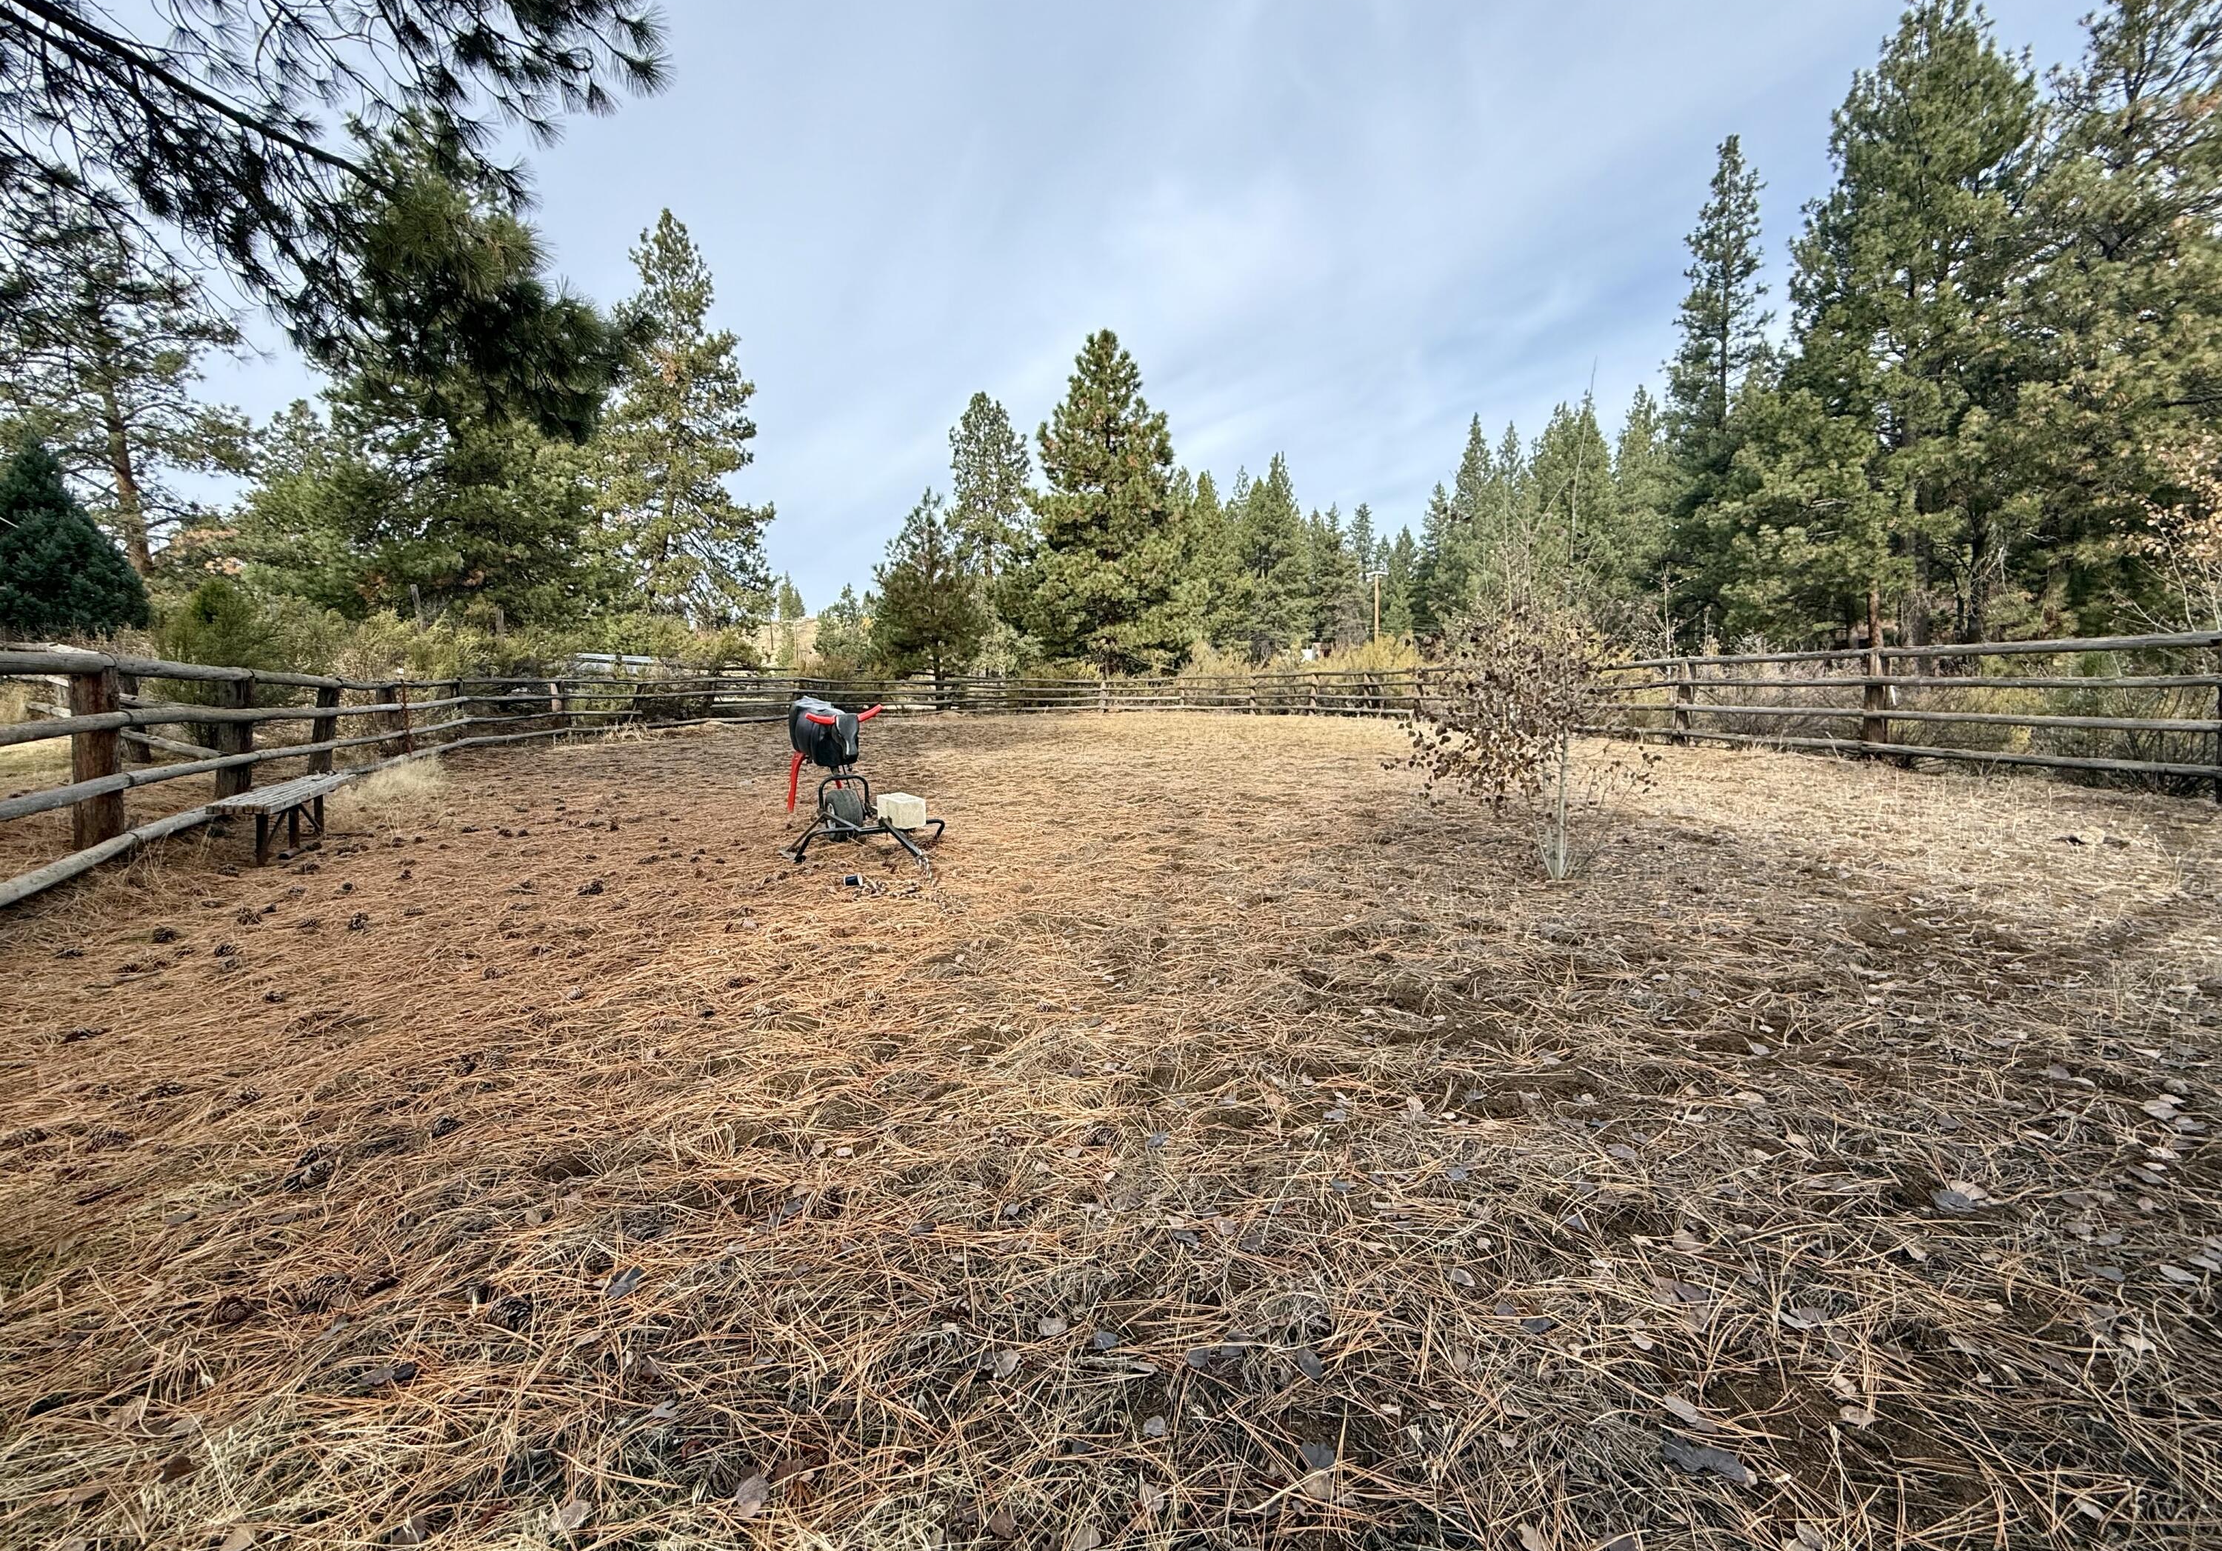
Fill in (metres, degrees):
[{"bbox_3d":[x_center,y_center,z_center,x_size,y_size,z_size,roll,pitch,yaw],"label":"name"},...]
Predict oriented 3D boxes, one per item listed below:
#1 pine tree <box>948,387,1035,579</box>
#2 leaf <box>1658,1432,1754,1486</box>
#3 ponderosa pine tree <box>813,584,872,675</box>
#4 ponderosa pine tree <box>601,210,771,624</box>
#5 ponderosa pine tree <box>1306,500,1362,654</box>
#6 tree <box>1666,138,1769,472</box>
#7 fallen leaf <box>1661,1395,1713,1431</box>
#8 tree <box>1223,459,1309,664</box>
[{"bbox_3d":[-7.998,-15.094,58.709,6.059,19.270,6.059,-1,6,-8],"label":"pine tree"},{"bbox_3d":[1.071,1.236,1.621,0.131,0.020,0.062,3,7,28],"label":"leaf"},{"bbox_3d":[-15.362,-7.680,51.471,3.566,6.500,3.566,-2,6,-16],"label":"ponderosa pine tree"},{"bbox_3d":[-20.566,-14.911,42.634,7.677,22.395,7.677,-3,7,-25],"label":"ponderosa pine tree"},{"bbox_3d":[16.134,-12.858,64.989,3.902,13.462,3.902,2,6,14],"label":"ponderosa pine tree"},{"bbox_3d":[28.784,-16.470,42.464,4.657,25.532,4.657,4,7,33],"label":"tree"},{"bbox_3d":[1.109,1.225,1.722,0.036,0.020,0.090,-4,8,-36],"label":"fallen leaf"},{"bbox_3d":[9.962,-12.604,56.969,5.423,14.698,5.423,1,6,10],"label":"tree"}]

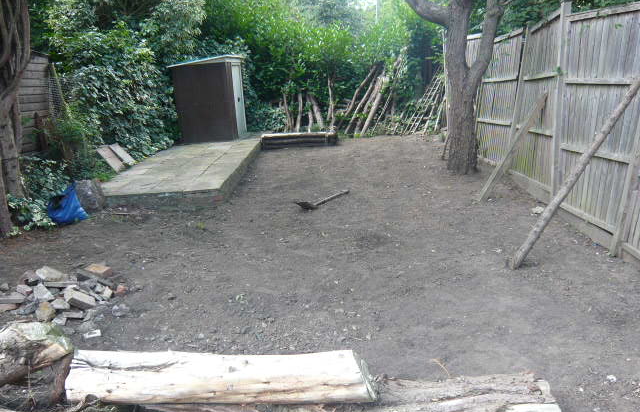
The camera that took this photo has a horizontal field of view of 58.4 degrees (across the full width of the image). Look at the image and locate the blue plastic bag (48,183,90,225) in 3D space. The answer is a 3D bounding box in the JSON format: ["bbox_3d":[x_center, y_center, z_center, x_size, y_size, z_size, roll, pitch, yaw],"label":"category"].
[{"bbox_3d":[-2.922,0.008,6.621,0.420,0.390,0.340,-6,13,-18],"label":"blue plastic bag"}]

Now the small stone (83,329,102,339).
[{"bbox_3d":[-1.396,0.787,3.542,0.100,0.035,0.060,-5,13,-14],"label":"small stone"}]

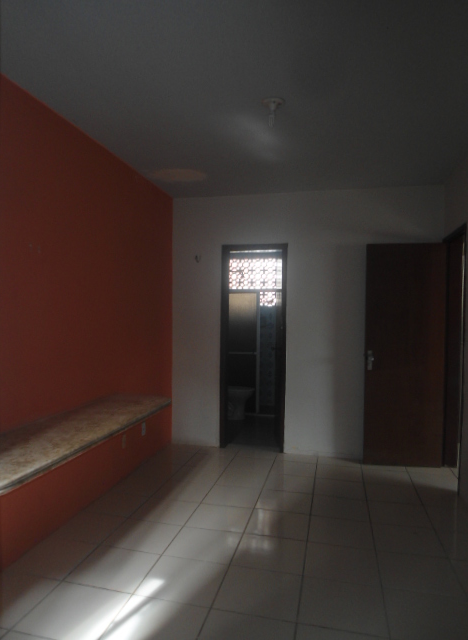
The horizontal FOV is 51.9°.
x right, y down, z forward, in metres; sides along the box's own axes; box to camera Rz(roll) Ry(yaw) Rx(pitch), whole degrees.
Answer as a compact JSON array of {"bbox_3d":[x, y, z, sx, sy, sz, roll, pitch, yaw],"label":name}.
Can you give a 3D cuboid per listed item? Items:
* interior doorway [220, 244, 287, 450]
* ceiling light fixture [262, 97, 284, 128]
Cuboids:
[{"bbox_3d":[0.215,0.288,5.036,0.675,2.145,0.140,1,1,12],"label":"interior doorway"},{"bbox_3d":[0.222,-1.186,2.775,0.134,0.154,0.134,1,1,12],"label":"ceiling light fixture"}]

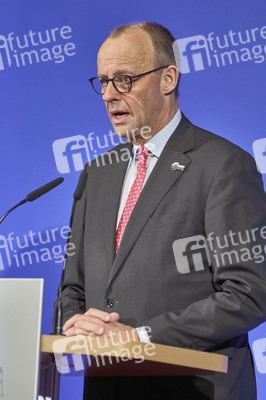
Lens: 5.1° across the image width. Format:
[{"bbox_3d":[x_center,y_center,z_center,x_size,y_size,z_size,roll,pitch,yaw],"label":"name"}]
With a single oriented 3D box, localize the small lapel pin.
[{"bbox_3d":[0.097,-0.073,6.450,0.031,0.018,0.004,7,-16,24],"label":"small lapel pin"}]

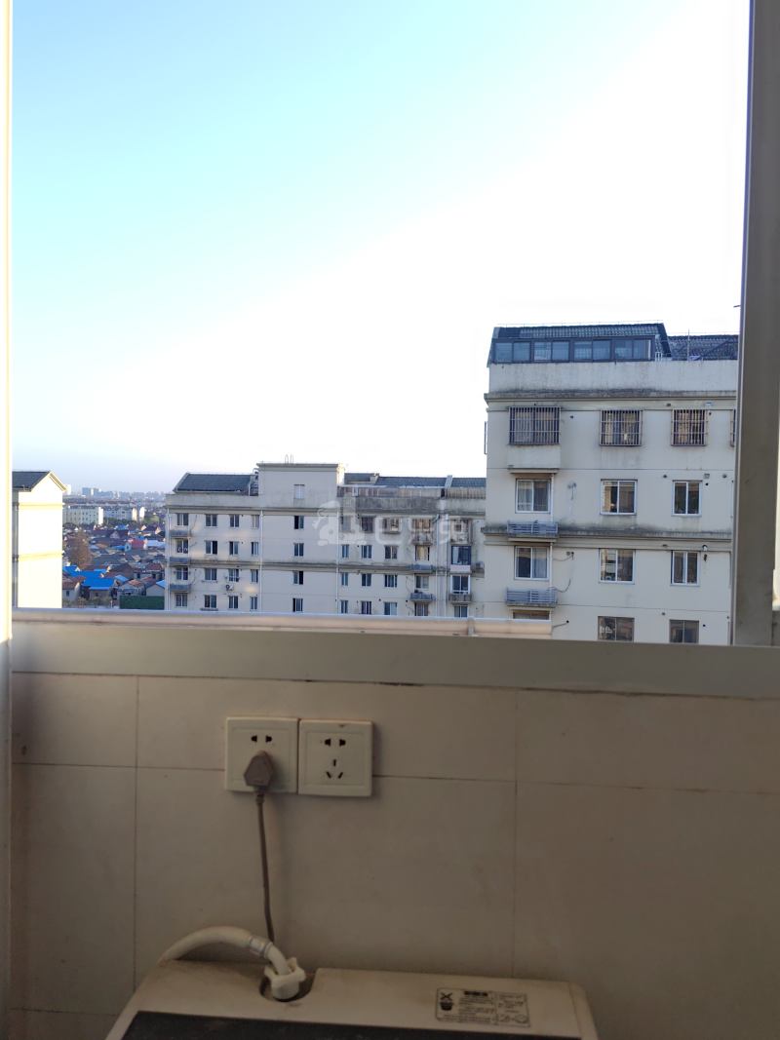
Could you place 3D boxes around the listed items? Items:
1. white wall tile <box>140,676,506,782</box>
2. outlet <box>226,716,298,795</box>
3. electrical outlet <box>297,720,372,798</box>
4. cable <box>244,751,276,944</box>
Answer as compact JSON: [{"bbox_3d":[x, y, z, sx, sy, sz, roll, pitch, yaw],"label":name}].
[{"bbox_3d":[-0.080,0.245,0.959,0.450,0.109,0.010,1,0,5],"label":"white wall tile"},{"bbox_3d":[-0.150,0.276,0.955,0.086,0.086,0.012,1,0,5],"label":"outlet"},{"bbox_3d":[-0.063,0.277,0.947,0.086,0.086,0.012,1,0,5],"label":"electrical outlet"},{"bbox_3d":[-0.151,0.381,0.936,0.037,0.230,0.036,1,0,5],"label":"cable"}]

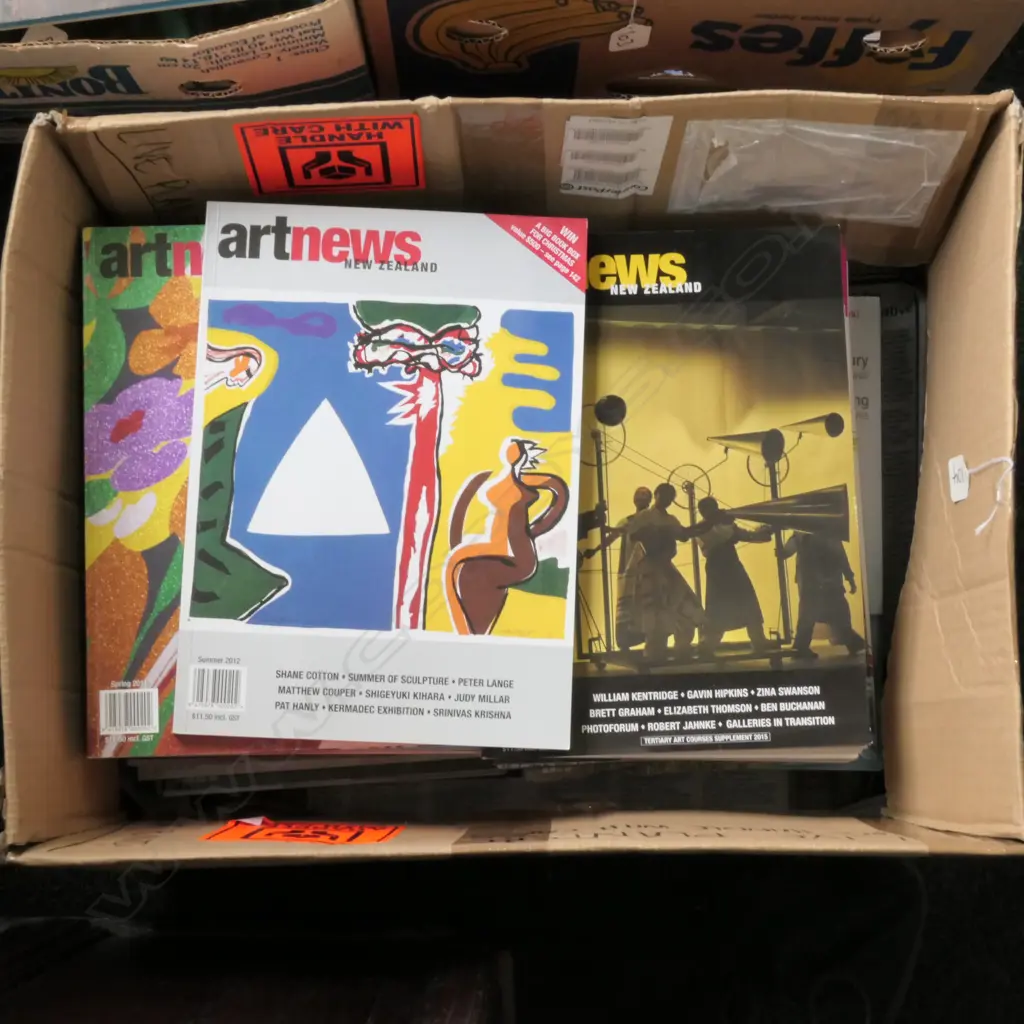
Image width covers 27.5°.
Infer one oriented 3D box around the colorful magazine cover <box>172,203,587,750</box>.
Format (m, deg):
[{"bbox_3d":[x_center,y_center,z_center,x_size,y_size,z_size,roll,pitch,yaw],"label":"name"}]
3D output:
[{"bbox_3d":[-0.069,-0.021,1.133,0.210,0.009,0.291,2,81,-1],"label":"colorful magazine cover"}]

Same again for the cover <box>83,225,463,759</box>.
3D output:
[{"bbox_3d":[-0.126,-0.014,1.141,0.210,0.009,0.291,-2,82,-2],"label":"cover"}]

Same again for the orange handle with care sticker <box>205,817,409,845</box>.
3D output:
[{"bbox_3d":[-0.111,0.173,1.127,0.098,0.094,0.003,1,87,3],"label":"orange handle with care sticker"}]

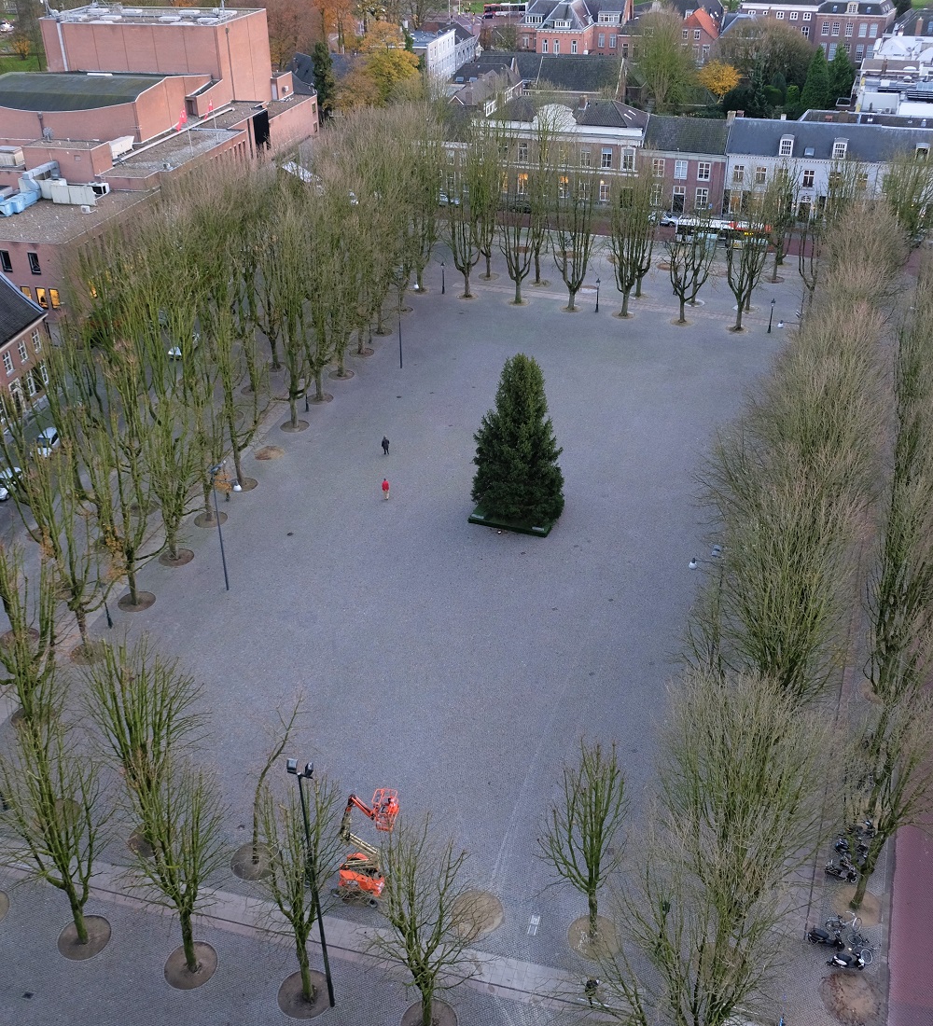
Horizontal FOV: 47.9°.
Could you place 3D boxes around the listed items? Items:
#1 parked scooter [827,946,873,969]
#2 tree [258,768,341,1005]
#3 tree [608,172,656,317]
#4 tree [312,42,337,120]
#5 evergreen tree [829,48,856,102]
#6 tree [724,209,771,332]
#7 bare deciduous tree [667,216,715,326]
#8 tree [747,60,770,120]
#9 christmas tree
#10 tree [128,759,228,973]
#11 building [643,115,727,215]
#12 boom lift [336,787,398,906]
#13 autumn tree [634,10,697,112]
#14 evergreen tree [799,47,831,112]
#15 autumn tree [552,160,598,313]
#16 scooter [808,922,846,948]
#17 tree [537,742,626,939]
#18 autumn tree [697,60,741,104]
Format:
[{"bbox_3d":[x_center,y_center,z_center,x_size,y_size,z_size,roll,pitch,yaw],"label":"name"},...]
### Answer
[{"bbox_3d":[17.117,20.197,47.193,1.700,1.120,0.700,5,34,9],"label":"parked scooter"},{"bbox_3d":[-6.842,16.645,44.559,4.200,13.500,4.200,8,34,13],"label":"tree"},{"bbox_3d":[17.321,-27.787,110.661,4.900,14.600,4.900,8,34,13],"label":"tree"},{"bbox_3d":[-25.398,-75.661,183.716,4.500,15.800,4.500,8,34,13],"label":"tree"},{"bbox_3d":[68.428,-79.029,190.840,5.000,11.400,5.000,-1,33,1],"label":"evergreen tree"},{"bbox_3d":[27.808,-23.939,104.323,4.500,12.300,4.500,-1,33,0],"label":"tree"},{"bbox_3d":[23.506,-25.253,109.915,5.000,11.000,5.000,8,34,13],"label":"bare deciduous tree"},{"bbox_3d":[51.530,-74.913,185.790,4.000,10.600,4.000,-1,33,1],"label":"tree"},{"bbox_3d":[3.833,-5.728,78.299,6.700,12.800,6.700,-1,33,0],"label":"christmas tree"},{"bbox_3d":[-11.976,15.517,44.370,3.900,12.900,3.900,-1,33,0],"label":"tree"},{"bbox_3d":[30.611,-48.365,144.503,11.400,11.600,8.500,11,35,18],"label":"building"},{"bbox_3d":[-5.033,16.129,50.839,3.600,7.200,2.100,14,36,21],"label":"boom lift"},{"bbox_3d":[35.580,-79.510,185.751,11.000,16.800,10.600,-1,33,0],"label":"autumn tree"},{"bbox_3d":[62.492,-76.823,187.081,5.400,12.000,5.400,-1,33,1],"label":"evergreen tree"},{"bbox_3d":[11.511,-28.968,111.981,4.800,15.300,4.800,8,34,13],"label":"autumn tree"},{"bbox_3d":[16.558,19.540,48.216,1.700,1.120,0.700,14,36,21],"label":"scooter"},{"bbox_3d":[5.479,15.281,47.220,3.900,12.500,3.900,8,34,13],"label":"tree"},{"bbox_3d":[46.856,-78.670,192.385,8.000,9.200,8.000,8,34,13],"label":"autumn tree"}]

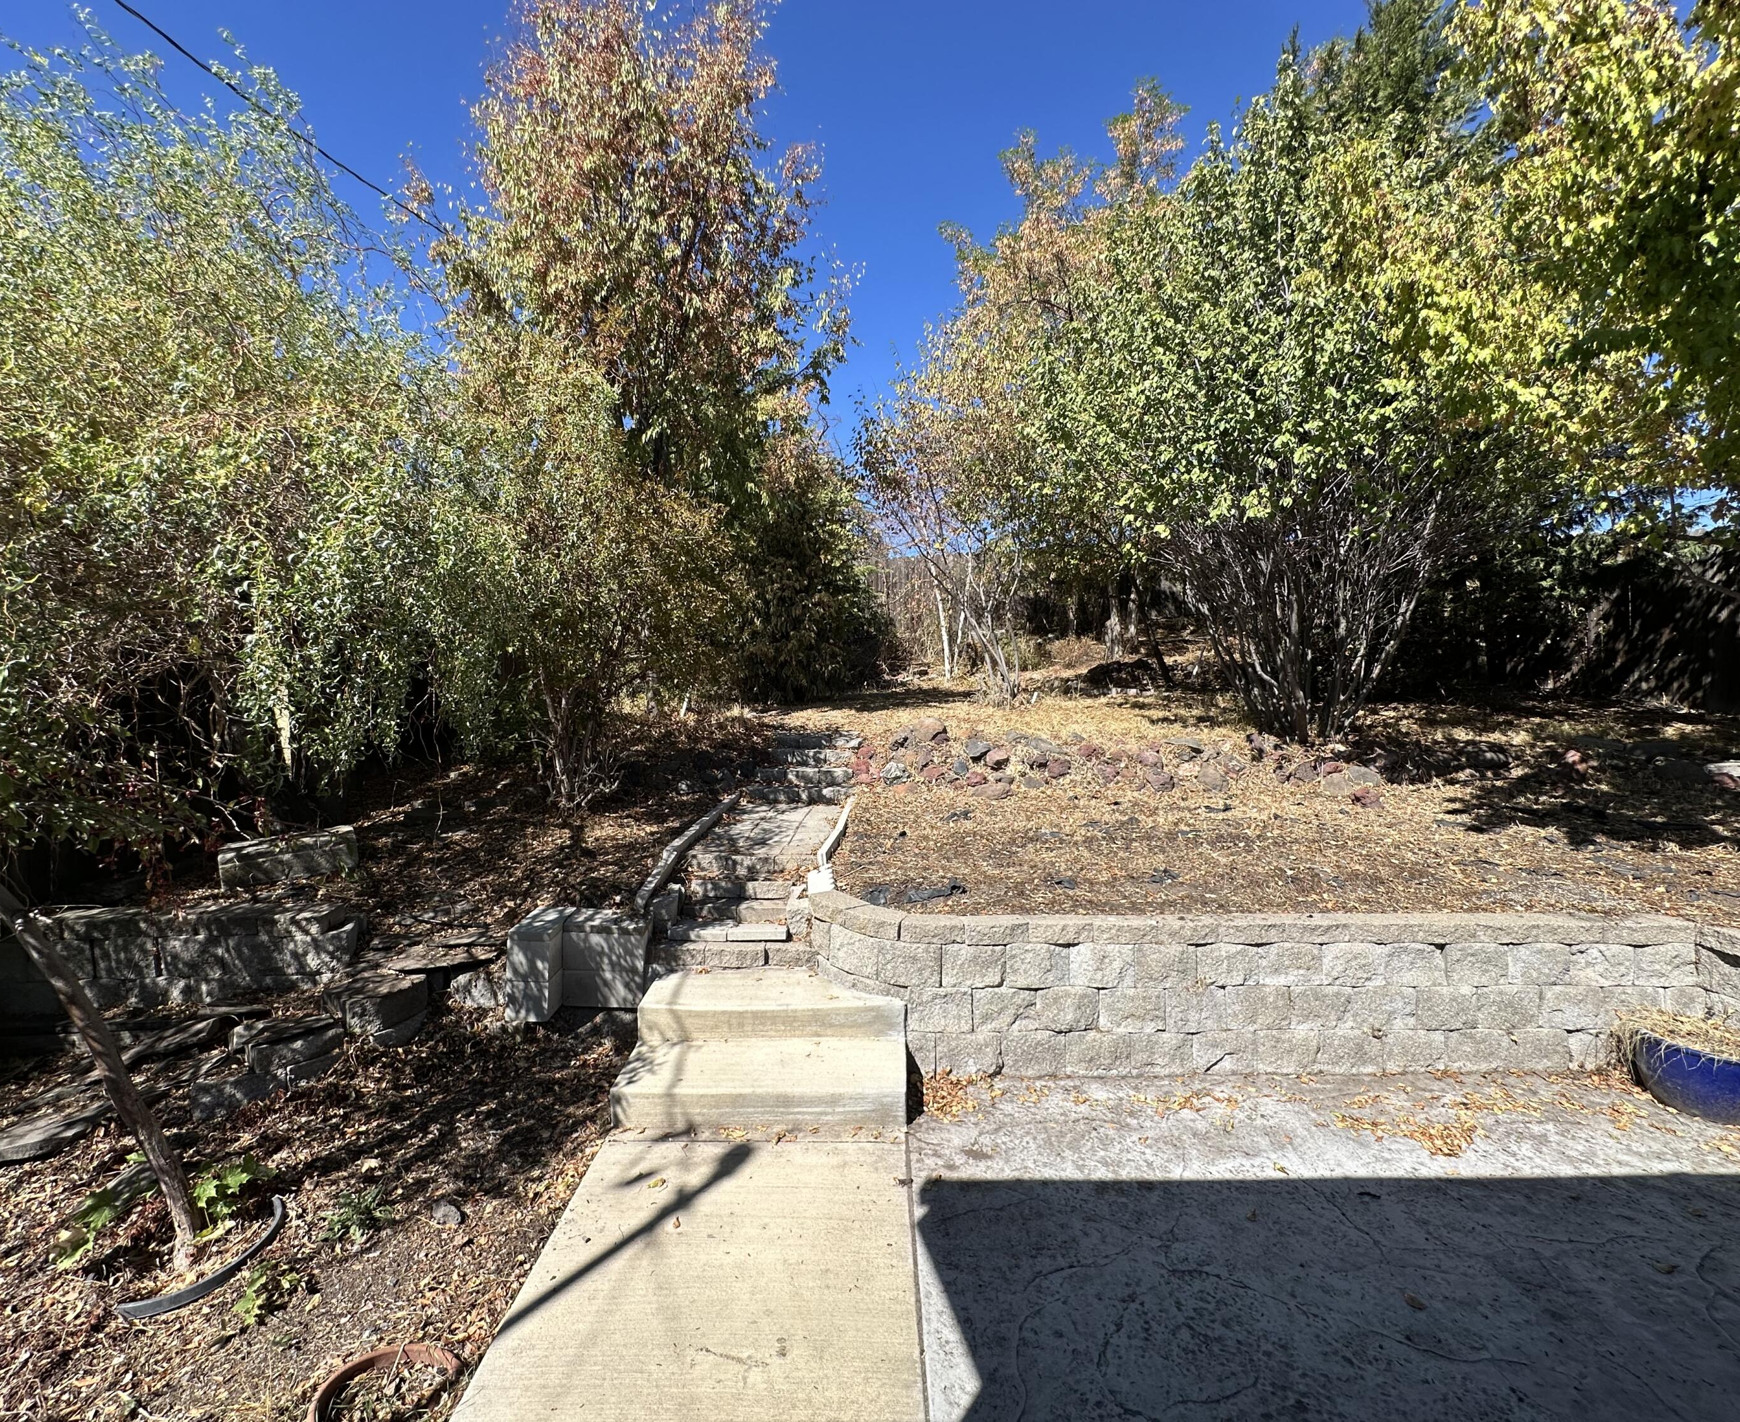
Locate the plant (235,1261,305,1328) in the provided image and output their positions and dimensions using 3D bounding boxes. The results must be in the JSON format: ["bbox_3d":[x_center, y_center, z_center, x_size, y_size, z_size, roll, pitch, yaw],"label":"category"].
[{"bbox_3d":[-1.799,1.748,2.297,0.170,0.090,0.150,-4,6,-40],"label":"plant"}]

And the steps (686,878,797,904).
[{"bbox_3d":[-0.727,1.003,4.420,0.633,0.105,0.220,0,5,1],"label":"steps"}]

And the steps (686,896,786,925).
[{"bbox_3d":[-0.725,1.109,4.285,0.568,0.090,0.230,0,5,1],"label":"steps"}]

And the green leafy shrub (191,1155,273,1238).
[{"bbox_3d":[-2.198,1.669,2.642,0.210,0.170,0.180,-4,6,-41],"label":"green leafy shrub"}]

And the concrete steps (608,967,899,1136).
[{"bbox_3d":[-0.449,1.548,3.600,1.220,0.295,0.870,0,5,0],"label":"concrete steps"}]

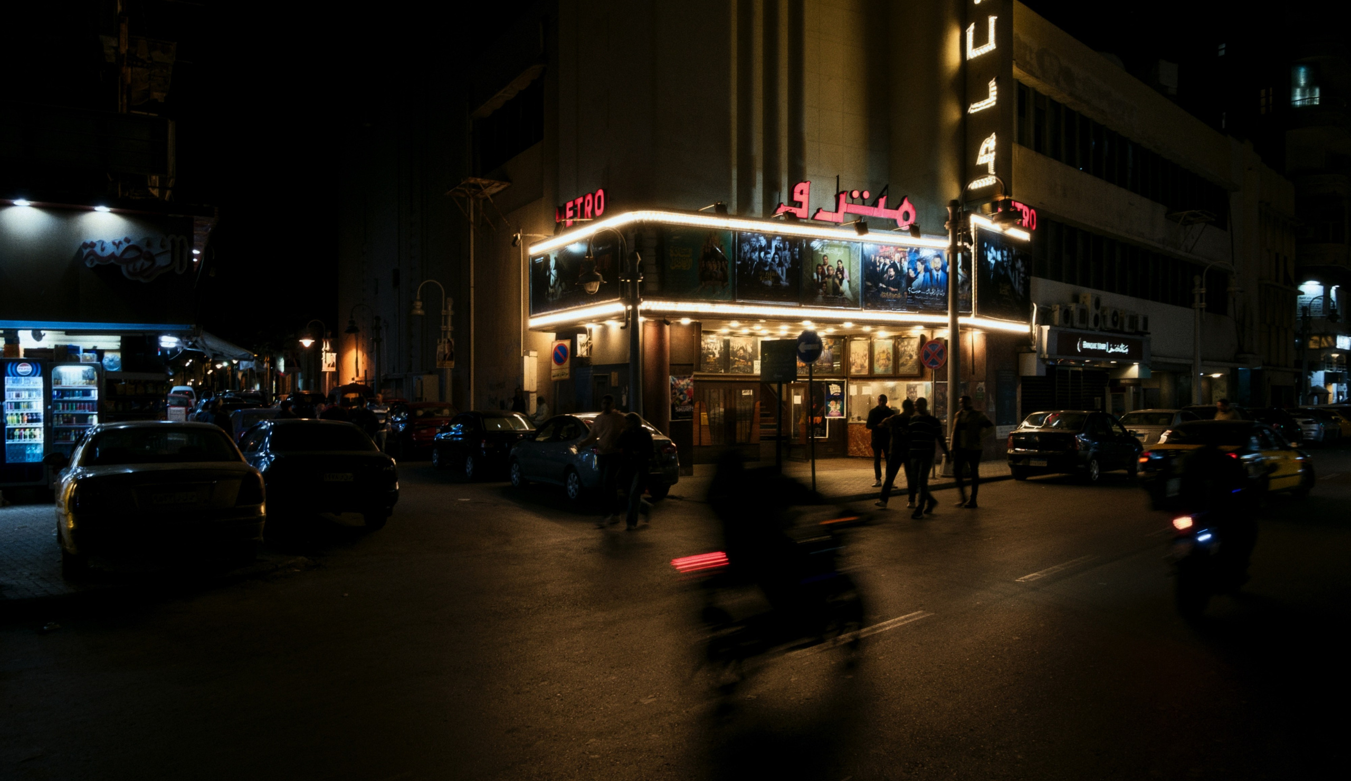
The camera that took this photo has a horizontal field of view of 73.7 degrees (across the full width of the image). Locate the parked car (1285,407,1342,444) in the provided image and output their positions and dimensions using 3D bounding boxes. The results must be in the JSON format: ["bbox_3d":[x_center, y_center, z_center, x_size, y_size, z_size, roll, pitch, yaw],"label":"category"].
[{"bbox_3d":[22.100,1.189,31.300,1.700,1.470,4.100,0,0,43],"label":"parked car"}]

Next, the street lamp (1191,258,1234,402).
[{"bbox_3d":[18.030,-1.304,30.000,1.650,6.150,0.600,0,0,44],"label":"street lamp"}]

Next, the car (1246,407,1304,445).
[{"bbox_3d":[20.000,1.292,30.491,4.200,1.450,1.740,0,-1,-44],"label":"car"}]

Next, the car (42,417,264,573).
[{"bbox_3d":[-5.760,1.040,9.872,1.680,1.400,4.260,0,-1,-35],"label":"car"}]

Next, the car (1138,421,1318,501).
[{"bbox_3d":[9.420,1.186,15.270,4.330,1.420,1.700,0,0,-44],"label":"car"}]

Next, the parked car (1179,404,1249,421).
[{"bbox_3d":[16.500,1.152,27.500,1.720,1.530,4.250,0,0,44],"label":"parked car"}]

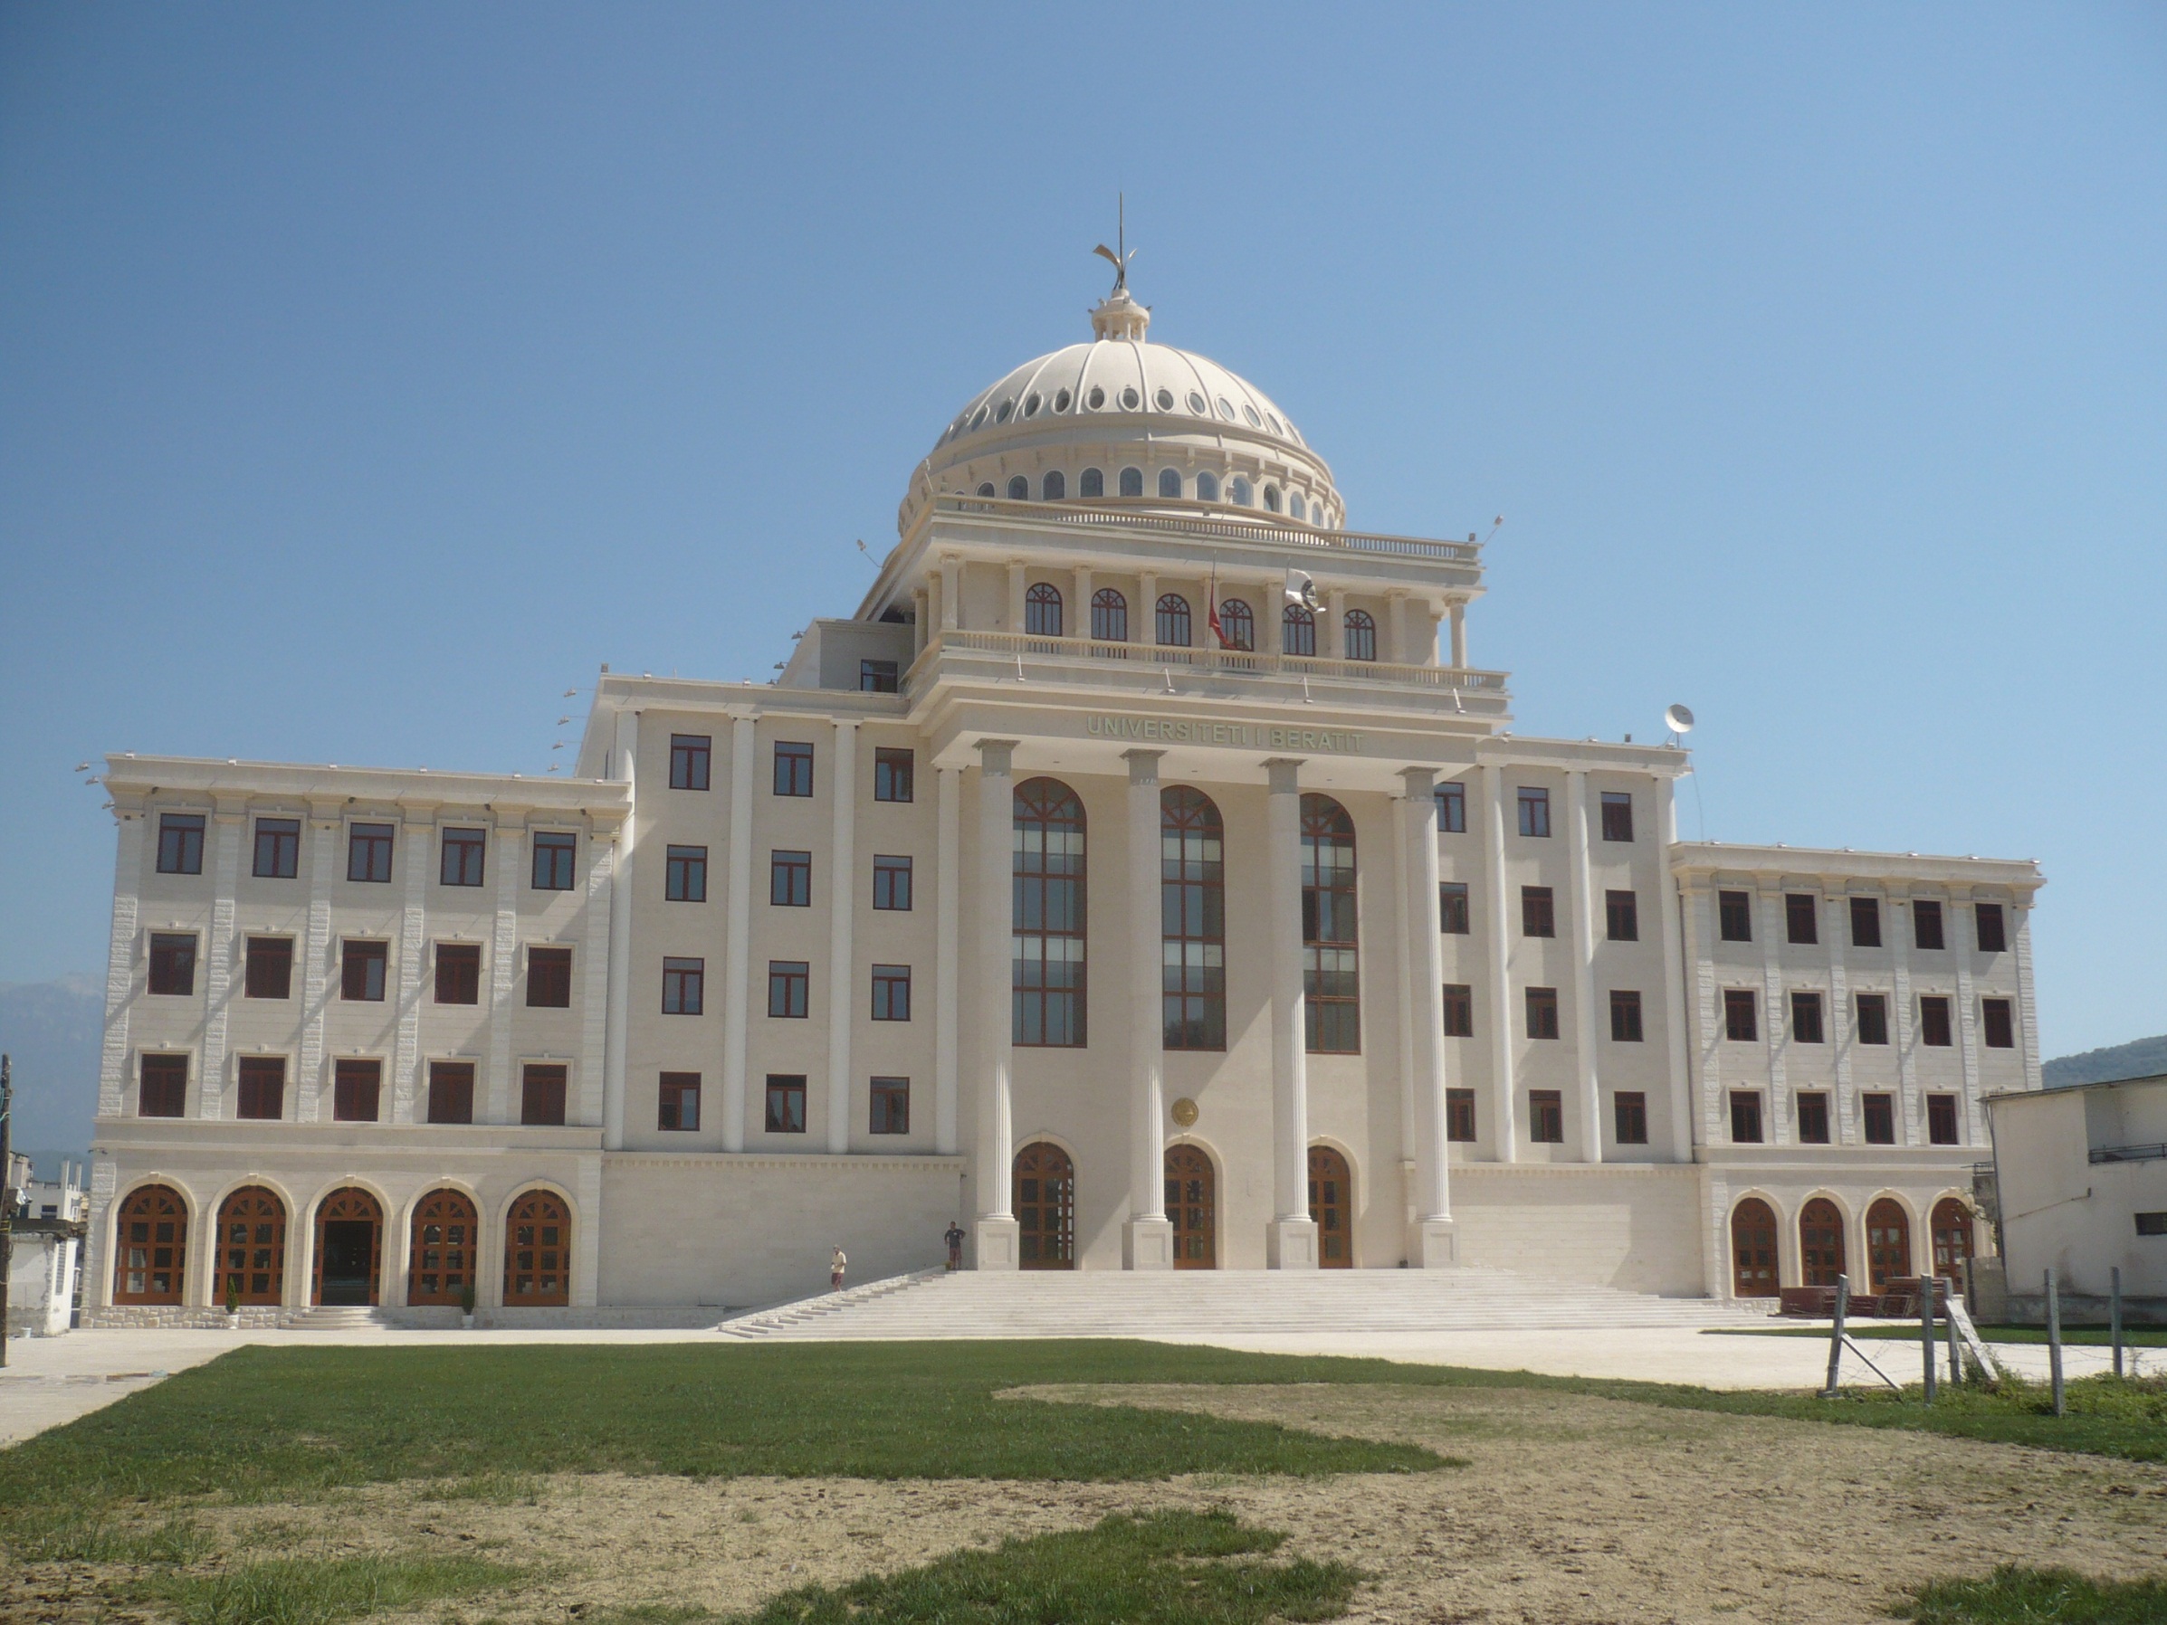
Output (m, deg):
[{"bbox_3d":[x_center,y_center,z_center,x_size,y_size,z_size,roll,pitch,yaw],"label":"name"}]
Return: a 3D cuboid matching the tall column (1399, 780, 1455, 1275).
[{"bbox_3d":[13.314,7.868,84.978,1.491,19.256,1.491,3,-12,-16],"label":"tall column"}]

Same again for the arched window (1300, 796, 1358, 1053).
[{"bbox_3d":[9.415,4.386,87.318,3.312,10.533,0.250,3,-12,-15],"label":"arched window"}]

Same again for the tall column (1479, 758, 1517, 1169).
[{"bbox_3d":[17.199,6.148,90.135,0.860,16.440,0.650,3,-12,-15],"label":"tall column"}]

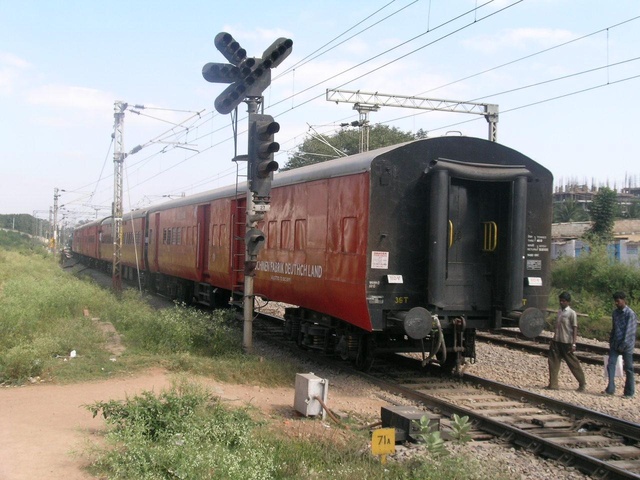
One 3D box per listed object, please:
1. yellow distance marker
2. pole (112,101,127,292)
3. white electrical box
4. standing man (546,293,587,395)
[{"bbox_3d":[0.694,2.309,9.450,0.275,0.430,0.040,1,0,-19],"label":"yellow distance marker"},{"bbox_3d":[-8.579,-1.814,36.300,0.450,8.350,0.320,1,0,-19],"label":"pole"},{"bbox_3d":[-0.128,2.227,12.100,0.290,0.540,0.570,2,0,-19],"label":"white electrical box"},{"bbox_3d":[4.266,1.760,14.750,0.600,1.710,0.470,1,0,-17],"label":"standing man"}]

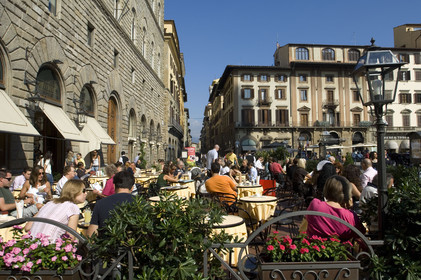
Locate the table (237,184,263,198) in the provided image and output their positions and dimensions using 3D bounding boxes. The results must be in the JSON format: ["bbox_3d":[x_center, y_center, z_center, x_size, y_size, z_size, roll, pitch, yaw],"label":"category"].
[{"bbox_3d":[0.949,1.473,6.928,0.650,0.740,0.650,0,-3,0],"label":"table"}]

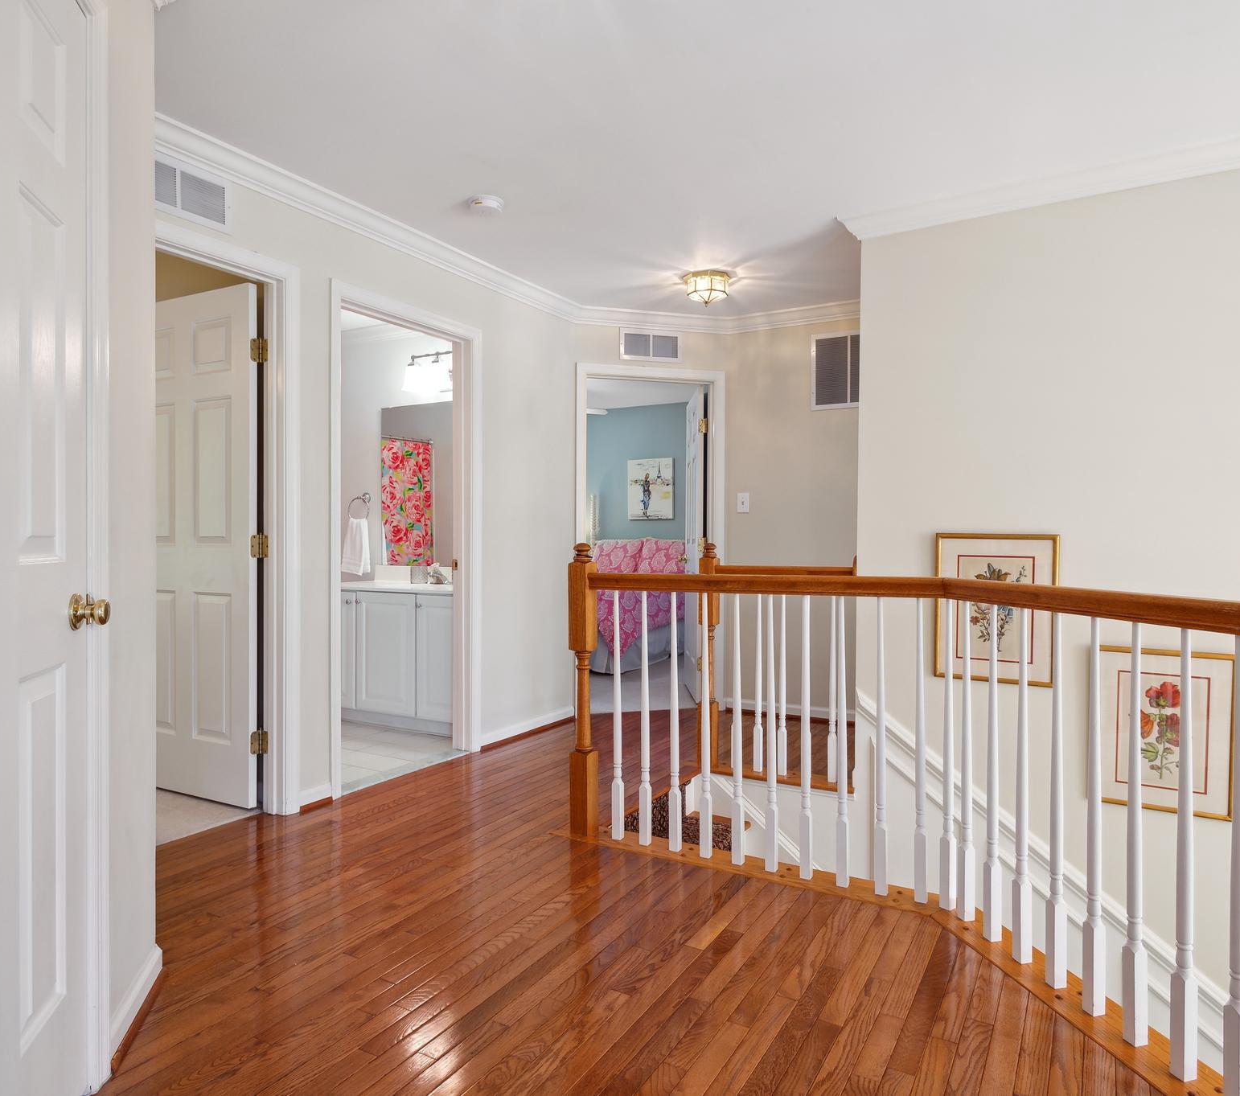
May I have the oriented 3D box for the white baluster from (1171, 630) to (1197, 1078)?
[{"bbox_3d":[1.090,0.586,1.678,0.032,0.868,0.032,0,0,-13],"label":"white baluster"}]

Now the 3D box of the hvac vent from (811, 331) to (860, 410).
[{"bbox_3d":[1.318,-1.026,4.984,0.448,0.448,0.020,0,0,30],"label":"hvac vent"}]

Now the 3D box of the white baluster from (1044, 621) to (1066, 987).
[{"bbox_3d":[1.019,0.586,2.026,0.032,0.868,0.032,0,0,-13],"label":"white baluster"}]

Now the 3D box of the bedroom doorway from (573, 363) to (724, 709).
[{"bbox_3d":[0.181,-0.040,5.290,0.940,2.100,0.140,0,0,-17],"label":"bedroom doorway"}]

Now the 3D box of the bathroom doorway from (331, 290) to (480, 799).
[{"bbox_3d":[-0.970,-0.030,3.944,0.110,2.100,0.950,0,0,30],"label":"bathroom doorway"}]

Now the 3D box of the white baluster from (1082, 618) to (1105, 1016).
[{"bbox_3d":[1.052,0.590,1.921,0.033,0.874,0.033,0,0,-14],"label":"white baluster"}]

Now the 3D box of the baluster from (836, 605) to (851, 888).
[{"bbox_3d":[0.678,0.587,2.634,0.033,0.874,0.033,0,0,30],"label":"baluster"}]

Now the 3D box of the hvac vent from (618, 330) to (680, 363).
[{"bbox_3d":[0.195,-1.215,5.236,0.402,0.196,0.020,0,0,-17],"label":"hvac vent"}]

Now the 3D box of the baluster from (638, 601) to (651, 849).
[{"bbox_3d":[0.089,0.586,2.995,0.032,0.868,0.032,0,0,30],"label":"baluster"}]

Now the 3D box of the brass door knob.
[{"bbox_3d":[-0.947,0.115,1.558,0.059,0.064,0.063,0,0,-15],"label":"brass door knob"}]

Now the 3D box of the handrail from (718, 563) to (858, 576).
[{"bbox_3d":[0.743,0.116,3.899,0.650,0.060,0.060,0,0,30],"label":"handrail"}]

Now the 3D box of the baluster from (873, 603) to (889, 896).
[{"bbox_3d":[0.774,0.586,2.565,0.032,0.868,0.032,0,0,30],"label":"baluster"}]

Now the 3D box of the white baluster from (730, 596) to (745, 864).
[{"bbox_3d":[0.385,0.586,2.810,0.032,0.868,0.032,0,0,30],"label":"white baluster"}]

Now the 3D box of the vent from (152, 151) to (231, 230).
[{"bbox_3d":[-1.476,-1.200,2.913,0.020,0.196,0.400,0,0,29],"label":"vent"}]

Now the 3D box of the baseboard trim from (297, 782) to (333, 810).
[{"bbox_3d":[-1.189,0.979,3.421,0.030,0.083,0.158,0,0,29],"label":"baseboard trim"}]

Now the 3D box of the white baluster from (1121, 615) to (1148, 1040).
[{"bbox_3d":[1.065,0.586,1.793,0.032,0.868,0.032,0,0,-13],"label":"white baluster"}]

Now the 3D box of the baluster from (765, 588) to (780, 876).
[{"bbox_3d":[0.484,0.586,2.757,0.033,0.874,0.033,0,0,30],"label":"baluster"}]

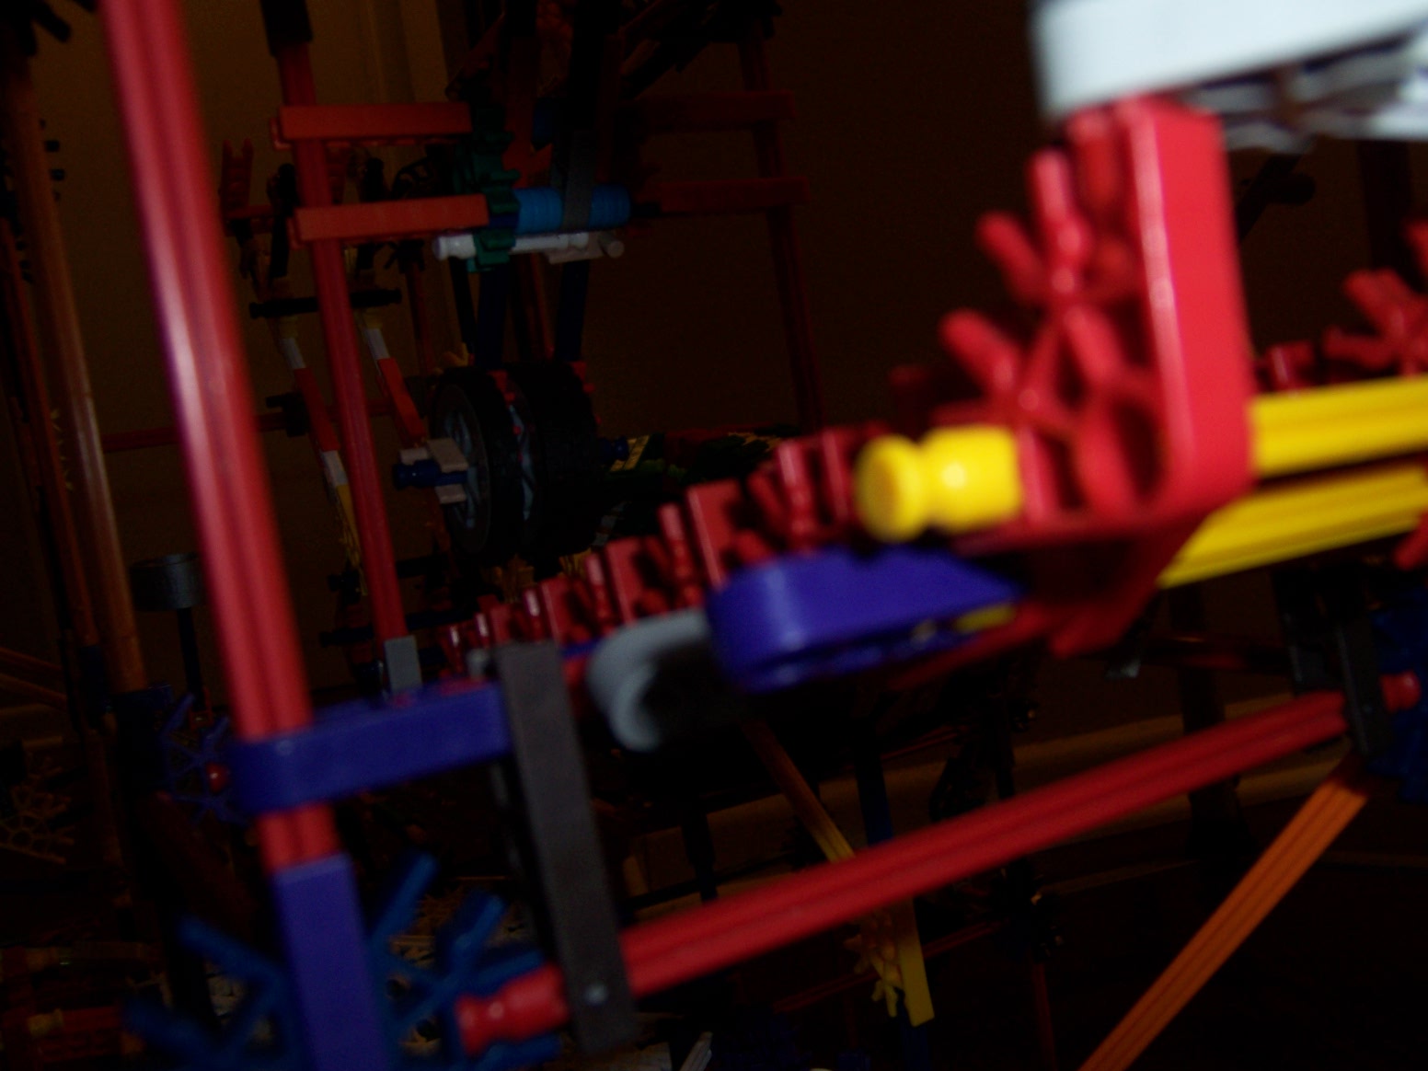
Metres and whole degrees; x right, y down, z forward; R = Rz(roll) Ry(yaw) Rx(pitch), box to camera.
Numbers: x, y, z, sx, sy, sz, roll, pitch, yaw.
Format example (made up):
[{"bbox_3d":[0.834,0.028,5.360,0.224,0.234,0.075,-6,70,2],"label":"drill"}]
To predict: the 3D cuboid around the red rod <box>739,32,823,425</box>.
[{"bbox_3d":[0.017,-0.053,0.298,0.006,0.129,0.006,-10,1,-30],"label":"red rod"}]

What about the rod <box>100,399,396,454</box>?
[{"bbox_3d":[-0.155,-0.036,0.443,0.129,0.006,0.006,-12,2,-30],"label":"rod"}]

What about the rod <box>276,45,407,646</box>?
[{"bbox_3d":[-0.070,-0.036,0.258,0.006,0.129,0.006,-10,1,-30],"label":"rod"}]

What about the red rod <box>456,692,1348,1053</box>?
[{"bbox_3d":[0.035,0.029,0.141,0.129,0.006,0.006,-11,1,-30],"label":"red rod"}]

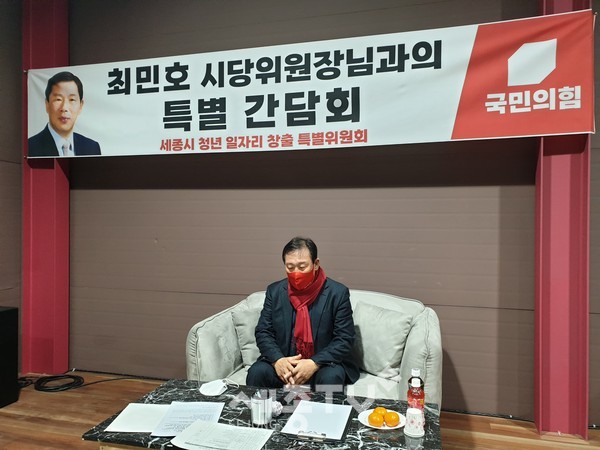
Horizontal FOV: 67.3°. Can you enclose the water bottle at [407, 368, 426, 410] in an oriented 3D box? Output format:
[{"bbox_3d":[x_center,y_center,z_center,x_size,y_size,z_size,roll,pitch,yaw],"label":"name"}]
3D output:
[{"bbox_3d":[0.426,0.626,1.645,0.064,0.199,0.064,0,0,14],"label":"water bottle"}]

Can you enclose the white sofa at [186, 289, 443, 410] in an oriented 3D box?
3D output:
[{"bbox_3d":[0.114,0.815,2.555,1.286,0.820,0.800,0,0,14],"label":"white sofa"}]

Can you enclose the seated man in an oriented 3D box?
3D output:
[{"bbox_3d":[0.018,0.645,2.336,0.545,1.160,0.670,0,0,14],"label":"seated man"}]

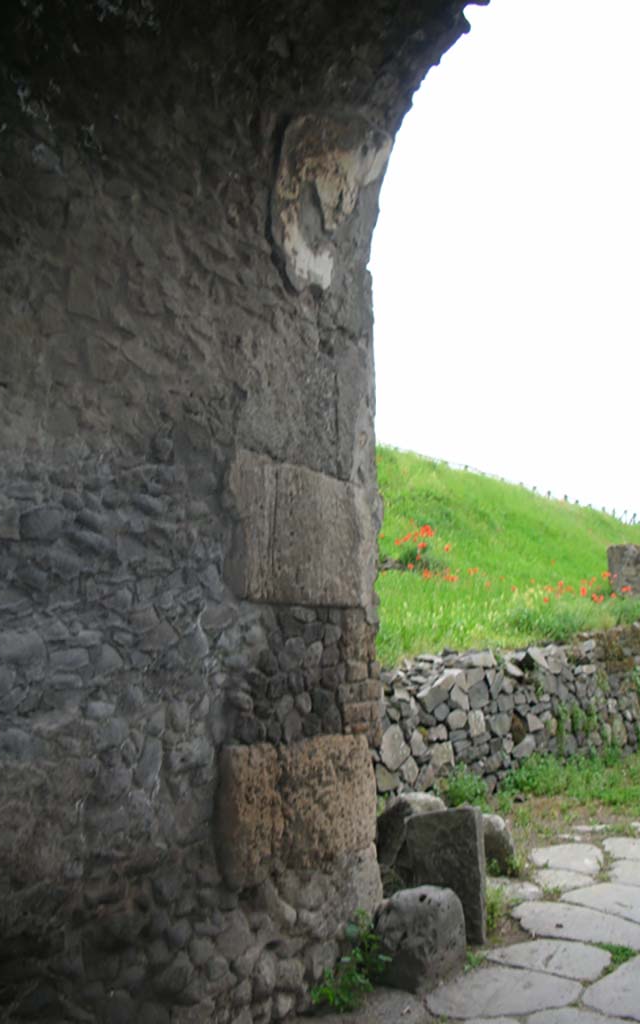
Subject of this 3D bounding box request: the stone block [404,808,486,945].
[{"bbox_3d":[0.699,1.998,5.731,0.400,0.690,0.130,-4,-10,27],"label":"stone block"}]

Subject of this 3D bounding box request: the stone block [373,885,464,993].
[{"bbox_3d":[0.500,2.075,5.130,0.350,0.420,0.360,-5,-10,32],"label":"stone block"}]

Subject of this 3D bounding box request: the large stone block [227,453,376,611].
[{"bbox_3d":[-0.222,0.135,5.321,0.450,0.682,1.124,-7,-11,38],"label":"large stone block"}]

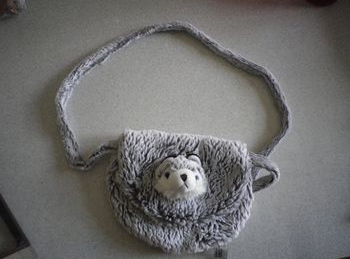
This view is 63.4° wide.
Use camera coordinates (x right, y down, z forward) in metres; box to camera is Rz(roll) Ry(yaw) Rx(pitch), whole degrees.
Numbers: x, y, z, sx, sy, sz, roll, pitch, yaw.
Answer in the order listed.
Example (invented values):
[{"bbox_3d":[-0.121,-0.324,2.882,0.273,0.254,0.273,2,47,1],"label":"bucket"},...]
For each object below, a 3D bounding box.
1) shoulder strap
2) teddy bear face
[{"bbox_3d":[-0.003,-0.057,0.503,0.410,0.032,0.300,0,77,0],"label":"shoulder strap"},{"bbox_3d":[0.008,0.071,0.425,0.078,0.052,0.068,4,74,-8],"label":"teddy bear face"}]

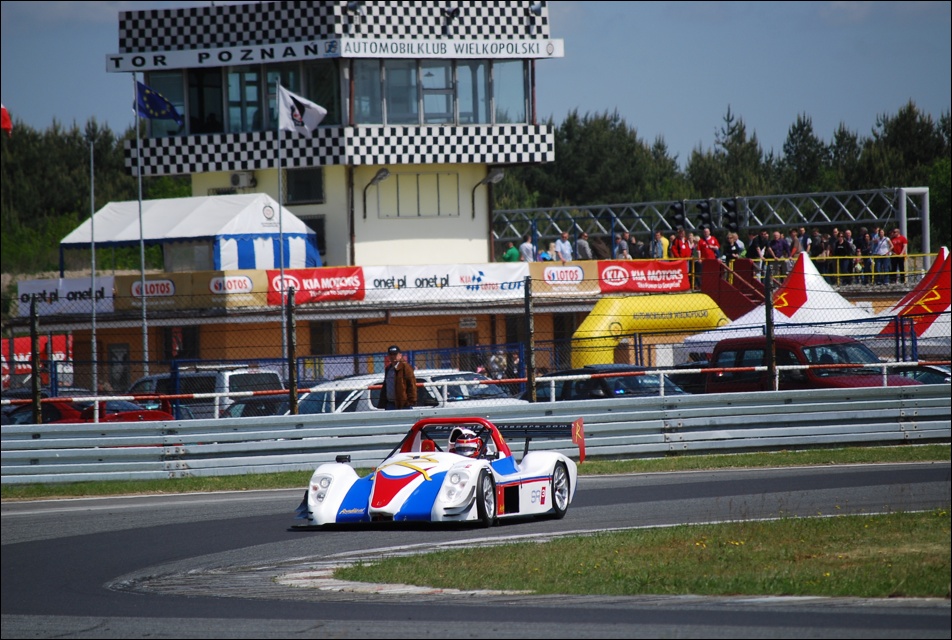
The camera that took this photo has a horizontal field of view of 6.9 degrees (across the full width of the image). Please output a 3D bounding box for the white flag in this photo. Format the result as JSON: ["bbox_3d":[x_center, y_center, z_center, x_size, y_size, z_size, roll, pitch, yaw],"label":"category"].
[{"bbox_3d":[-4.764,-5.769,219.000,1.300,1.420,0.250,-2,0,-3],"label":"white flag"}]

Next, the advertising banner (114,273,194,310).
[{"bbox_3d":[-9.257,-0.788,228.773,0.050,1.016,3.051,-2,0,45],"label":"advertising banner"}]

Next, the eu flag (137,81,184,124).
[{"bbox_3d":[-8.622,-5.907,217.000,1.300,1.150,0.250,-2,0,0],"label":"eu flag"}]

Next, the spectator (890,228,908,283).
[{"bbox_3d":[13.259,-1.988,249.000,0.530,1.740,0.380,-2,0,20],"label":"spectator"}]

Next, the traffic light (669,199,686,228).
[{"bbox_3d":[6.781,-3.424,267.000,0.420,1.080,0.370,-2,0,-38],"label":"traffic light"}]

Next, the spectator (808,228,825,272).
[{"bbox_3d":[10.575,-1.938,247.000,0.500,1.790,0.370,-2,0,14],"label":"spectator"}]

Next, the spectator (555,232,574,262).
[{"bbox_3d":[2.715,-1.796,241.337,0.520,1.750,0.360,-2,0,-12],"label":"spectator"}]

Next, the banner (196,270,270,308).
[{"bbox_3d":[-6.981,-0.862,228.500,3.050,1.040,0.050,-2,0,-45],"label":"banner"}]

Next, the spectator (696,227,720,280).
[{"bbox_3d":[7.104,-1.875,242.500,0.660,1.860,0.420,-2,0,6],"label":"spectator"}]

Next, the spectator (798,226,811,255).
[{"bbox_3d":[10.197,-1.946,246.500,0.500,1.830,0.350,-2,0,30],"label":"spectator"}]

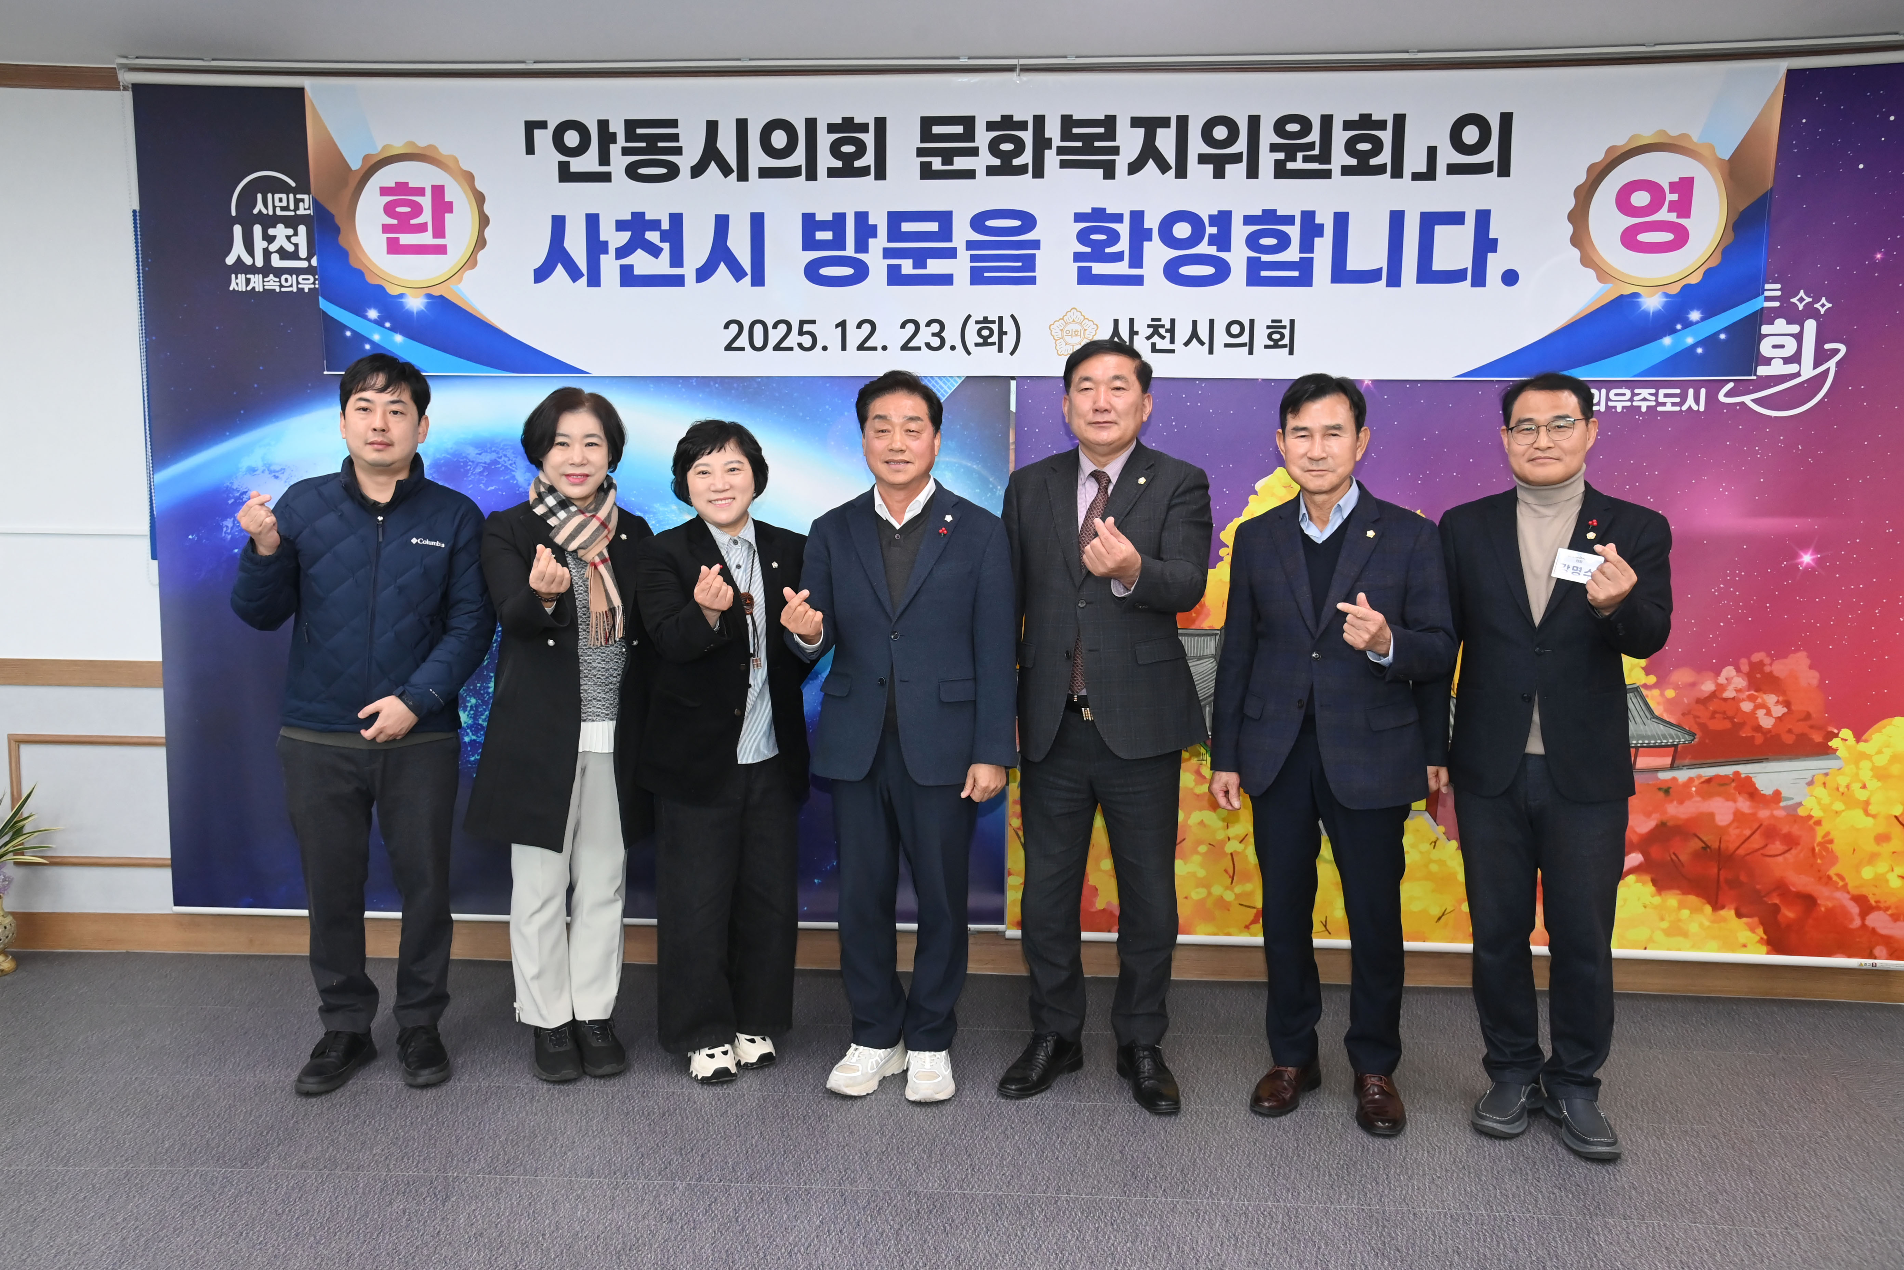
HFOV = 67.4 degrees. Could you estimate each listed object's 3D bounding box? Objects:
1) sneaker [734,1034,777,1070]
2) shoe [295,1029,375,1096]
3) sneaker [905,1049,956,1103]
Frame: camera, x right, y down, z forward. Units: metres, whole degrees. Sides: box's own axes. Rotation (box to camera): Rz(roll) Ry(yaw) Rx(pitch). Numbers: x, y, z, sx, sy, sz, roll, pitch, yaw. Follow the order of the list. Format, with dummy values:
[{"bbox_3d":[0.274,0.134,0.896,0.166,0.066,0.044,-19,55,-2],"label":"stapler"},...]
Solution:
[{"bbox_3d":[-0.521,0.995,3.619,0.100,0.115,0.255,-2,6,-25],"label":"sneaker"},{"bbox_3d":[-1.481,1.002,3.464,0.112,0.115,0.285,1,6,10],"label":"shoe"},{"bbox_3d":[-0.047,1.012,3.460,0.116,0.120,0.295,1,6,2],"label":"sneaker"}]

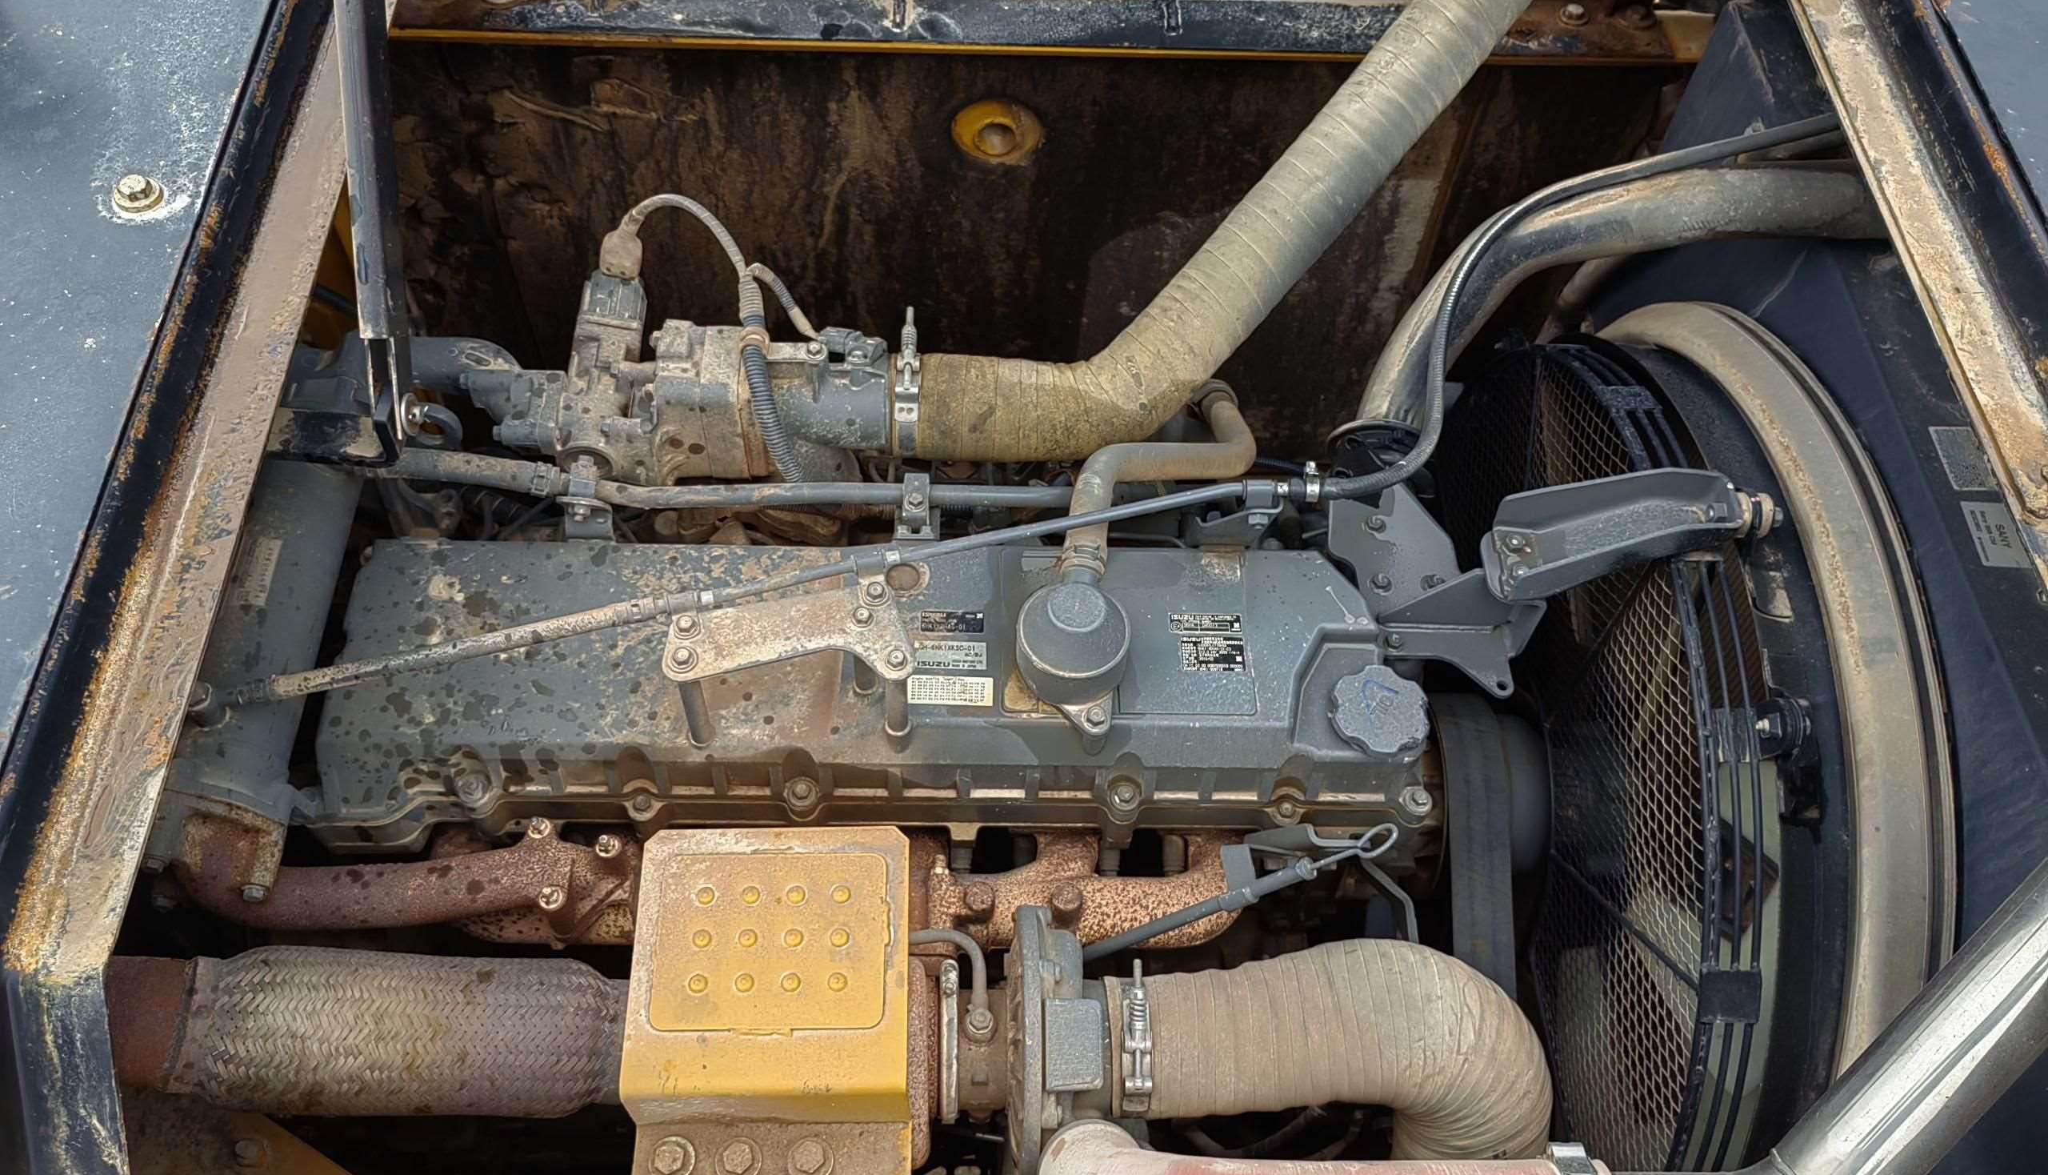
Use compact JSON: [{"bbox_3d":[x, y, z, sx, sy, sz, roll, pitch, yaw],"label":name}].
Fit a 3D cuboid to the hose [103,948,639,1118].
[{"bbox_3d":[-0.484,0.340,1.178,0.378,0.124,0.124,0,55,0],"label":"hose"}]

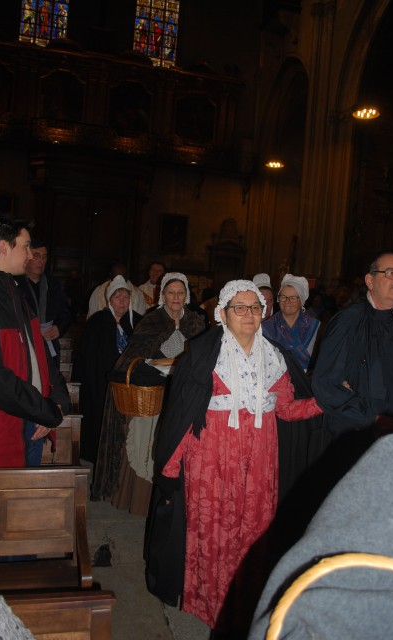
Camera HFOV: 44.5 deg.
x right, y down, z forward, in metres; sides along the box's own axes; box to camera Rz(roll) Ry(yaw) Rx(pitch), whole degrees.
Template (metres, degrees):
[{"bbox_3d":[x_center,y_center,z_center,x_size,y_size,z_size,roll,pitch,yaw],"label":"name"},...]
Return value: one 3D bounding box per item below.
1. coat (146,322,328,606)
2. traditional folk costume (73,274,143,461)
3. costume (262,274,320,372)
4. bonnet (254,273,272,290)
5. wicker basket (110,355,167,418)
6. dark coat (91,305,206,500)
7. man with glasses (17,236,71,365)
[{"bbox_3d":[0.150,0.677,2.240,0.760,1.330,0.500,2,6,-9],"label":"coat"},{"bbox_3d":[-0.640,0.441,3.680,0.560,1.570,0.420,2,6,-12],"label":"traditional folk costume"},{"bbox_3d":[0.575,0.531,3.100,0.480,1.640,0.400,3,6,-2],"label":"costume"},{"bbox_3d":[0.494,-0.284,3.600,0.170,0.150,0.200,3,6,-3],"label":"bonnet"},{"bbox_3d":[-0.338,0.387,2.800,0.305,0.320,0.230,4,6,11],"label":"wicker basket"},{"bbox_3d":[-0.310,0.569,3.120,0.730,1.380,0.520,2,6,-9],"label":"dark coat"},{"bbox_3d":[-1.120,0.347,3.380,0.560,1.770,0.380,1,6,-17],"label":"man with glasses"}]

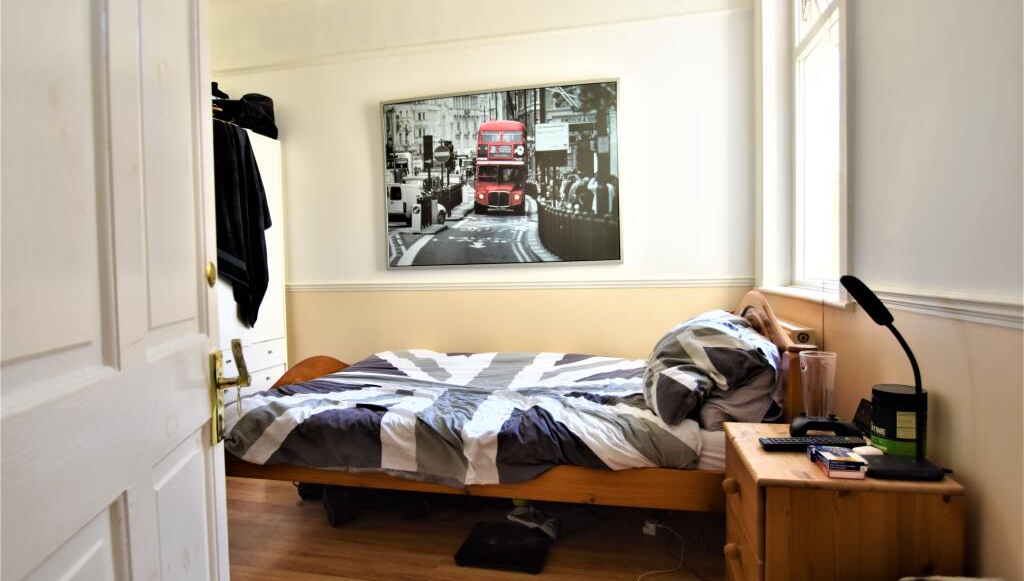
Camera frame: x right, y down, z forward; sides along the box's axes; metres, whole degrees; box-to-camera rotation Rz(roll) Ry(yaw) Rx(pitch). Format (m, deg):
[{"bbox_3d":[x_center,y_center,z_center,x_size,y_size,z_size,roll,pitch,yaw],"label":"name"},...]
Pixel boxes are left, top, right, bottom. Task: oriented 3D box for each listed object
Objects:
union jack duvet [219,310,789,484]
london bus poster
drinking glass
[{"bbox_3d":[-0.025,0.334,2.308,1.930,0.485,1.260,-1,2,13],"label":"union jack duvet"},{"bbox_3d":[-0.082,-0.635,3.098,1.400,1.000,0.030,-1,2,13],"label":"london bus poster"},{"bbox_3d":[0.764,0.252,1.348,0.080,0.196,0.080,-1,2,13],"label":"drinking glass"}]

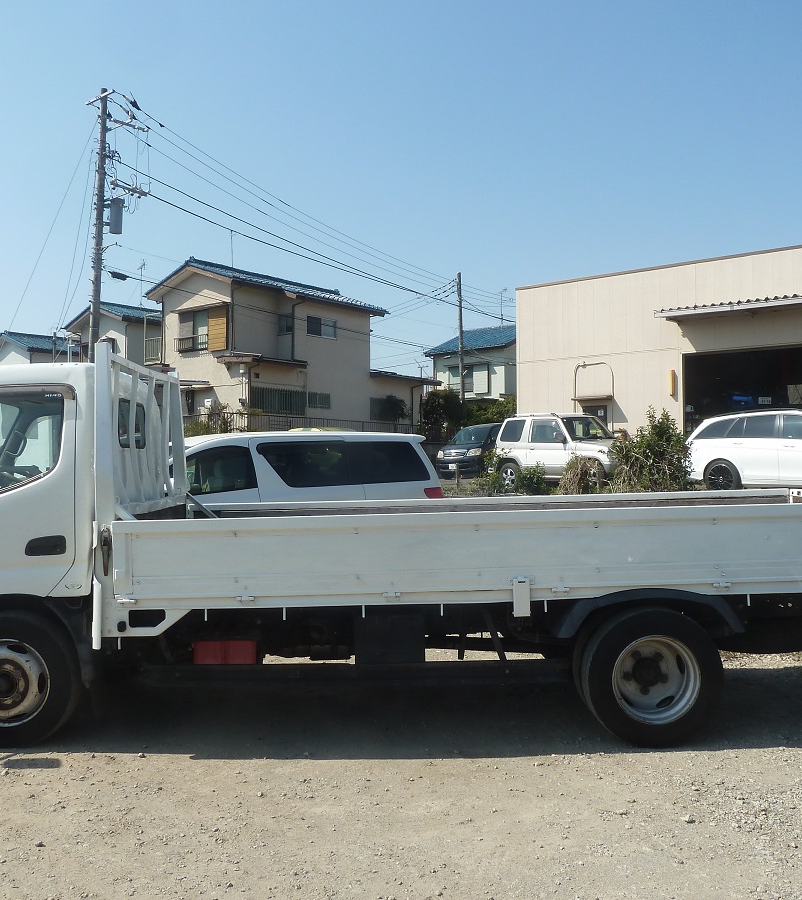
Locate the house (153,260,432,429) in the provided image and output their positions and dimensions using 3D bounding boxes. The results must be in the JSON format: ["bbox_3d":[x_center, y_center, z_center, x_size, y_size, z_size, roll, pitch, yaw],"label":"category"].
[{"bbox_3d":[-4.614,-3.817,38.143,6.500,7.050,11.000,-1,-2,40],"label":"house"}]

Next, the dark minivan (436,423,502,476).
[{"bbox_3d":[2.920,0.056,27.300,1.700,1.800,4.550,-1,-1,35],"label":"dark minivan"}]

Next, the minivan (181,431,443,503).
[{"bbox_3d":[-1.950,0.690,11.650,4.850,1.900,1.830,0,-1,-27],"label":"minivan"}]

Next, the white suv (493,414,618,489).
[{"bbox_3d":[3.750,0.026,18.857,1.640,1.720,3.620,1,-2,-41],"label":"white suv"}]

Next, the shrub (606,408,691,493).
[{"bbox_3d":[4.320,0.040,15.200,1.400,1.470,1.350,0,-1,0],"label":"shrub"}]

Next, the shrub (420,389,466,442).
[{"bbox_3d":[1.750,-1.430,36.500,1.950,2.400,1.900,0,-1,0],"label":"shrub"}]

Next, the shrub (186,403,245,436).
[{"bbox_3d":[-6.800,-1.081,31.745,2.100,1.300,1.600,-1,-2,40],"label":"shrub"}]

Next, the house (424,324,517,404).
[{"bbox_3d":[6.100,-3.440,51.300,6.500,7.700,8.000,-1,-1,38],"label":"house"}]

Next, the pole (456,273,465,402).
[{"bbox_3d":[3.140,-4.320,45.000,0.350,9.800,0.350,0,-1,0],"label":"pole"}]

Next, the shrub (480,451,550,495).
[{"bbox_3d":[2.210,0.458,16.900,1.300,0.870,1.050,0,-1,0],"label":"shrub"}]

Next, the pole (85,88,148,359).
[{"bbox_3d":[-10.050,-6.169,30.492,1.700,12.900,1.700,-1,-2,40],"label":"pole"}]

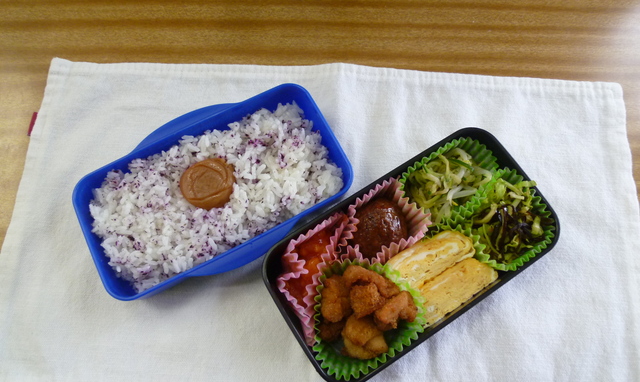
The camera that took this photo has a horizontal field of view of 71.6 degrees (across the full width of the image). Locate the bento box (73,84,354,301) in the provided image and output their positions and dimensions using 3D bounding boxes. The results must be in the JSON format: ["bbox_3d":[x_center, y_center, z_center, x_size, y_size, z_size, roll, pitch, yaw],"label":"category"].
[{"bbox_3d":[-0.072,0.002,0.327,0.179,0.048,0.111,-27,75,-9],"label":"bento box"}]

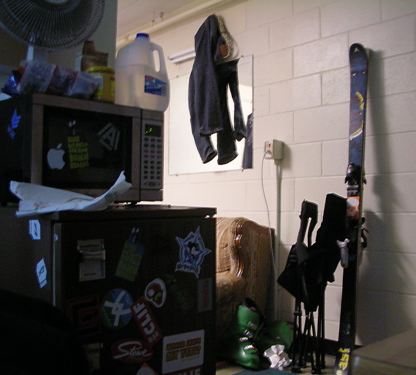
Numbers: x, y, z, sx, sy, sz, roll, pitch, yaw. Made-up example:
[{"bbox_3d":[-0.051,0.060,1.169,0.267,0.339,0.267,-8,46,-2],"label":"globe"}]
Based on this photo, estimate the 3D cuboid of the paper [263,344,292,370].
[{"bbox_3d":[0.366,0.873,2.629,0.140,0.120,0.145,-1,-2,44],"label":"paper"}]

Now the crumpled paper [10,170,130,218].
[{"bbox_3d":[-0.326,0.015,1.262,0.140,0.110,0.320,-1,-2,45],"label":"crumpled paper"}]

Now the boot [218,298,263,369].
[{"bbox_3d":[0.192,0.760,2.652,0.310,0.340,0.120,-1,-2,44],"label":"boot"}]

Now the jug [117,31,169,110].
[{"bbox_3d":[-0.216,-0.370,1.662,0.152,0.262,0.152,-1,-1,42],"label":"jug"}]

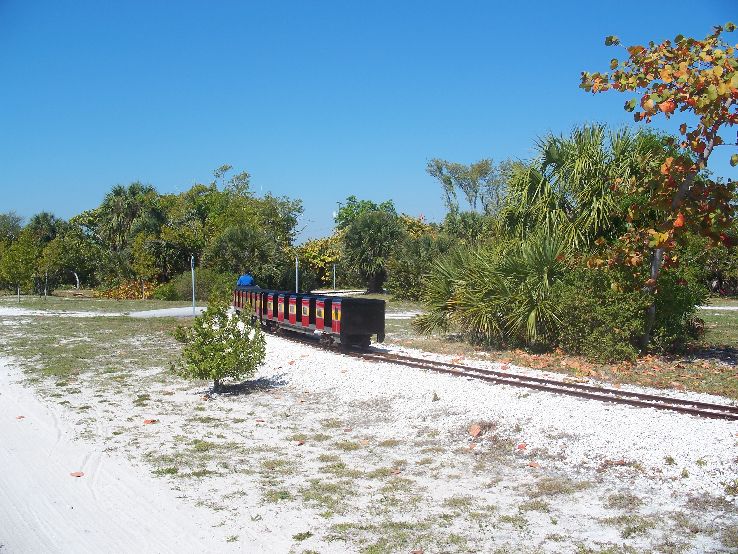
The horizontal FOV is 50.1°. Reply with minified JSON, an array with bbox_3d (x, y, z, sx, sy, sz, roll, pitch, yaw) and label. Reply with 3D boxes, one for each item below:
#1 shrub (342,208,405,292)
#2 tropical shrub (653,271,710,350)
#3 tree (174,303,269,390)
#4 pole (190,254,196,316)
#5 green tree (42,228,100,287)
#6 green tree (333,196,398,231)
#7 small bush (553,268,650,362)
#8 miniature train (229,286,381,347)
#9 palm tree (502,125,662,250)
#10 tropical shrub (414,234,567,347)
[{"bbox_3d":[0.314,-1.777,55.000,4.300,5.700,4.200,0,0,0],"label":"shrub"},{"bbox_3d":[6.079,0.697,15.500,1.200,1.600,1.200,0,0,0],"label":"tropical shrub"},{"bbox_3d":[-1.938,0.920,10.300,1.200,1.150,1.150,0,0,0],"label":"tree"},{"bbox_3d":[-6.227,0.302,28.000,0.130,2.200,0.130,0,0,0],"label":"pole"},{"bbox_3d":[-22.697,-1.483,60.000,4.600,4.800,4.400,0,0,0],"label":"green tree"},{"bbox_3d":[-0.280,-2.300,60.000,4.800,7.200,4.600,0,0,0],"label":"green tree"},{"bbox_3d":[4.206,0.684,14.400,1.780,1.650,1.600,0,0,0],"label":"small bush"},{"bbox_3d":[-2.100,0.860,20.800,1.100,1.100,13.500,0,0,-17],"label":"miniature train"},{"bbox_3d":[4.820,-1.100,17.800,3.600,4.800,3.400,0,0,0],"label":"palm tree"},{"bbox_3d":[2.525,0.301,16.400,3.150,2.350,2.700,0,0,0],"label":"tropical shrub"}]

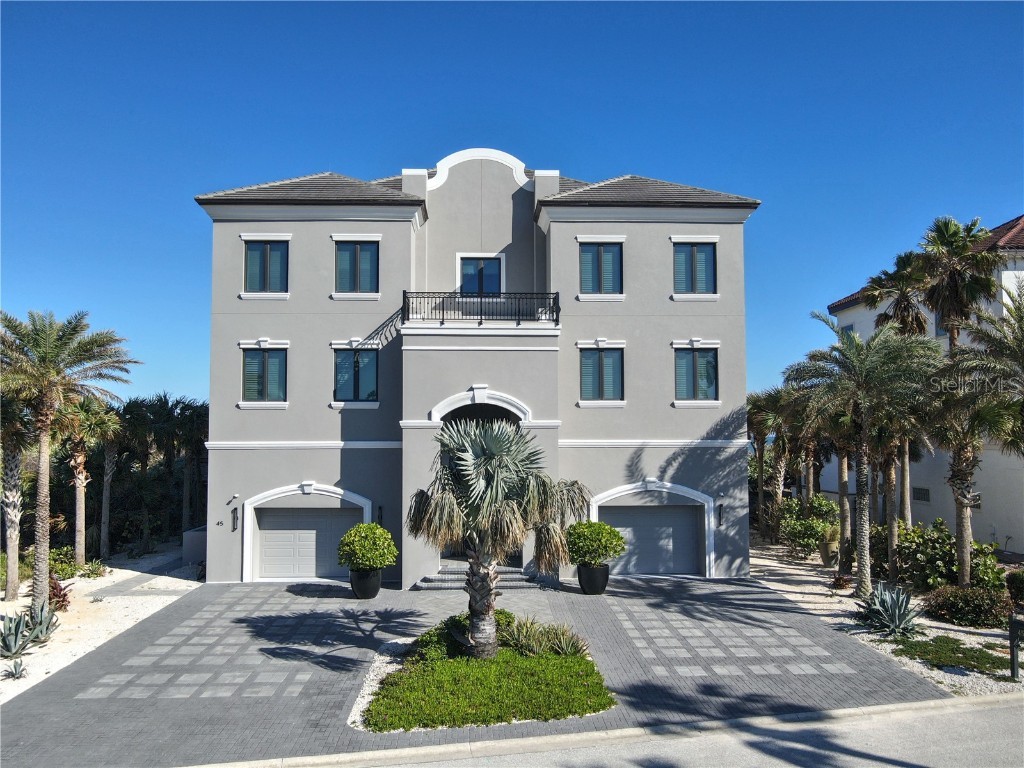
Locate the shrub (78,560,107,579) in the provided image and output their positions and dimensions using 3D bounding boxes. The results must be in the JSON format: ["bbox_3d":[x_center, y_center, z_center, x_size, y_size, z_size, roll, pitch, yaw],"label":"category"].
[{"bbox_3d":[-14.214,6.251,24.115,0.950,0.520,0.900,0,-3,-2],"label":"shrub"}]

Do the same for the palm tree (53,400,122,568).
[{"bbox_3d":[-15.711,3.560,26.277,2.400,6.150,2.400,0,-3,-2],"label":"palm tree"}]

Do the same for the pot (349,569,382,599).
[{"bbox_3d":[-4.340,5.866,21.075,0.940,0.880,0.940,0,-3,-2],"label":"pot"}]

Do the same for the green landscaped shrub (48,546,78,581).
[{"bbox_3d":[-15.242,6.015,24.129,1.100,1.000,1.100,0,-3,-2],"label":"green landscaped shrub"}]

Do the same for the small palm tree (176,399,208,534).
[{"bbox_3d":[-13.636,3.748,30.455,2.000,5.950,2.000,0,-3,-3],"label":"small palm tree"}]

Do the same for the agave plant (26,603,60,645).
[{"bbox_3d":[-10.986,5.574,16.708,0.820,0.860,0.820,0,-3,-3],"label":"agave plant"}]

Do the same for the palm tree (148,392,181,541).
[{"bbox_3d":[-15.220,3.666,31.187,1.700,6.500,1.700,0,-3,-2],"label":"palm tree"}]

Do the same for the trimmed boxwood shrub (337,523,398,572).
[{"bbox_3d":[-4.278,4.798,21.137,1.800,1.420,1.800,0,-3,-2],"label":"trimmed boxwood shrub"}]

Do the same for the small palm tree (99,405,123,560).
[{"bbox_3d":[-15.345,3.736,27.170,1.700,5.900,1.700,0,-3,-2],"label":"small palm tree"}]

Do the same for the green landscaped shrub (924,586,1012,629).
[{"bbox_3d":[11.427,5.584,18.174,2.100,0.880,1.500,0,-3,-3],"label":"green landscaped shrub"}]

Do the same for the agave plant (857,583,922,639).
[{"bbox_3d":[9.217,5.425,17.336,1.600,1.250,1.550,0,-3,-2],"label":"agave plant"}]

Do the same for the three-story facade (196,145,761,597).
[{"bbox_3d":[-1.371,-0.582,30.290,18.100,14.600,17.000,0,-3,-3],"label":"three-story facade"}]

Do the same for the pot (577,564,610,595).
[{"bbox_3d":[2.474,5.864,21.476,0.950,0.890,0.950,0,-3,0],"label":"pot"}]

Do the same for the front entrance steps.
[{"bbox_3d":[-0.994,6.124,22.414,4.300,0.500,1.250,0,-3,-2],"label":"front entrance steps"}]

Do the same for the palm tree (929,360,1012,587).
[{"bbox_3d":[14.132,2.745,22.216,2.600,6.950,2.600,0,-3,-3],"label":"palm tree"}]

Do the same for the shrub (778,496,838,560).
[{"bbox_3d":[11.039,5.418,27.157,2.100,2.150,2.000,0,-3,-3],"label":"shrub"}]

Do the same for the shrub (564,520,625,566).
[{"bbox_3d":[2.420,4.671,21.351,1.800,1.380,1.750,0,-3,-3],"label":"shrub"}]

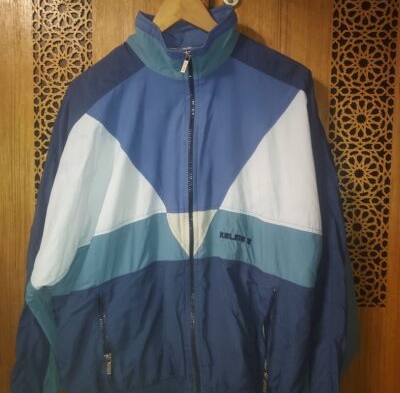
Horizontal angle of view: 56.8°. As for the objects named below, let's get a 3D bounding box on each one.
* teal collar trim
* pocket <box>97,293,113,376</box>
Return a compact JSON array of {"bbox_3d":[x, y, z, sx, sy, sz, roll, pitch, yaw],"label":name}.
[{"bbox_3d":[-0.033,-0.290,0.695,0.215,0.145,0.125,1,4,2],"label":"teal collar trim"},{"bbox_3d":[-0.190,0.274,0.735,0.024,0.168,0.020,-4,5,8],"label":"pocket"}]

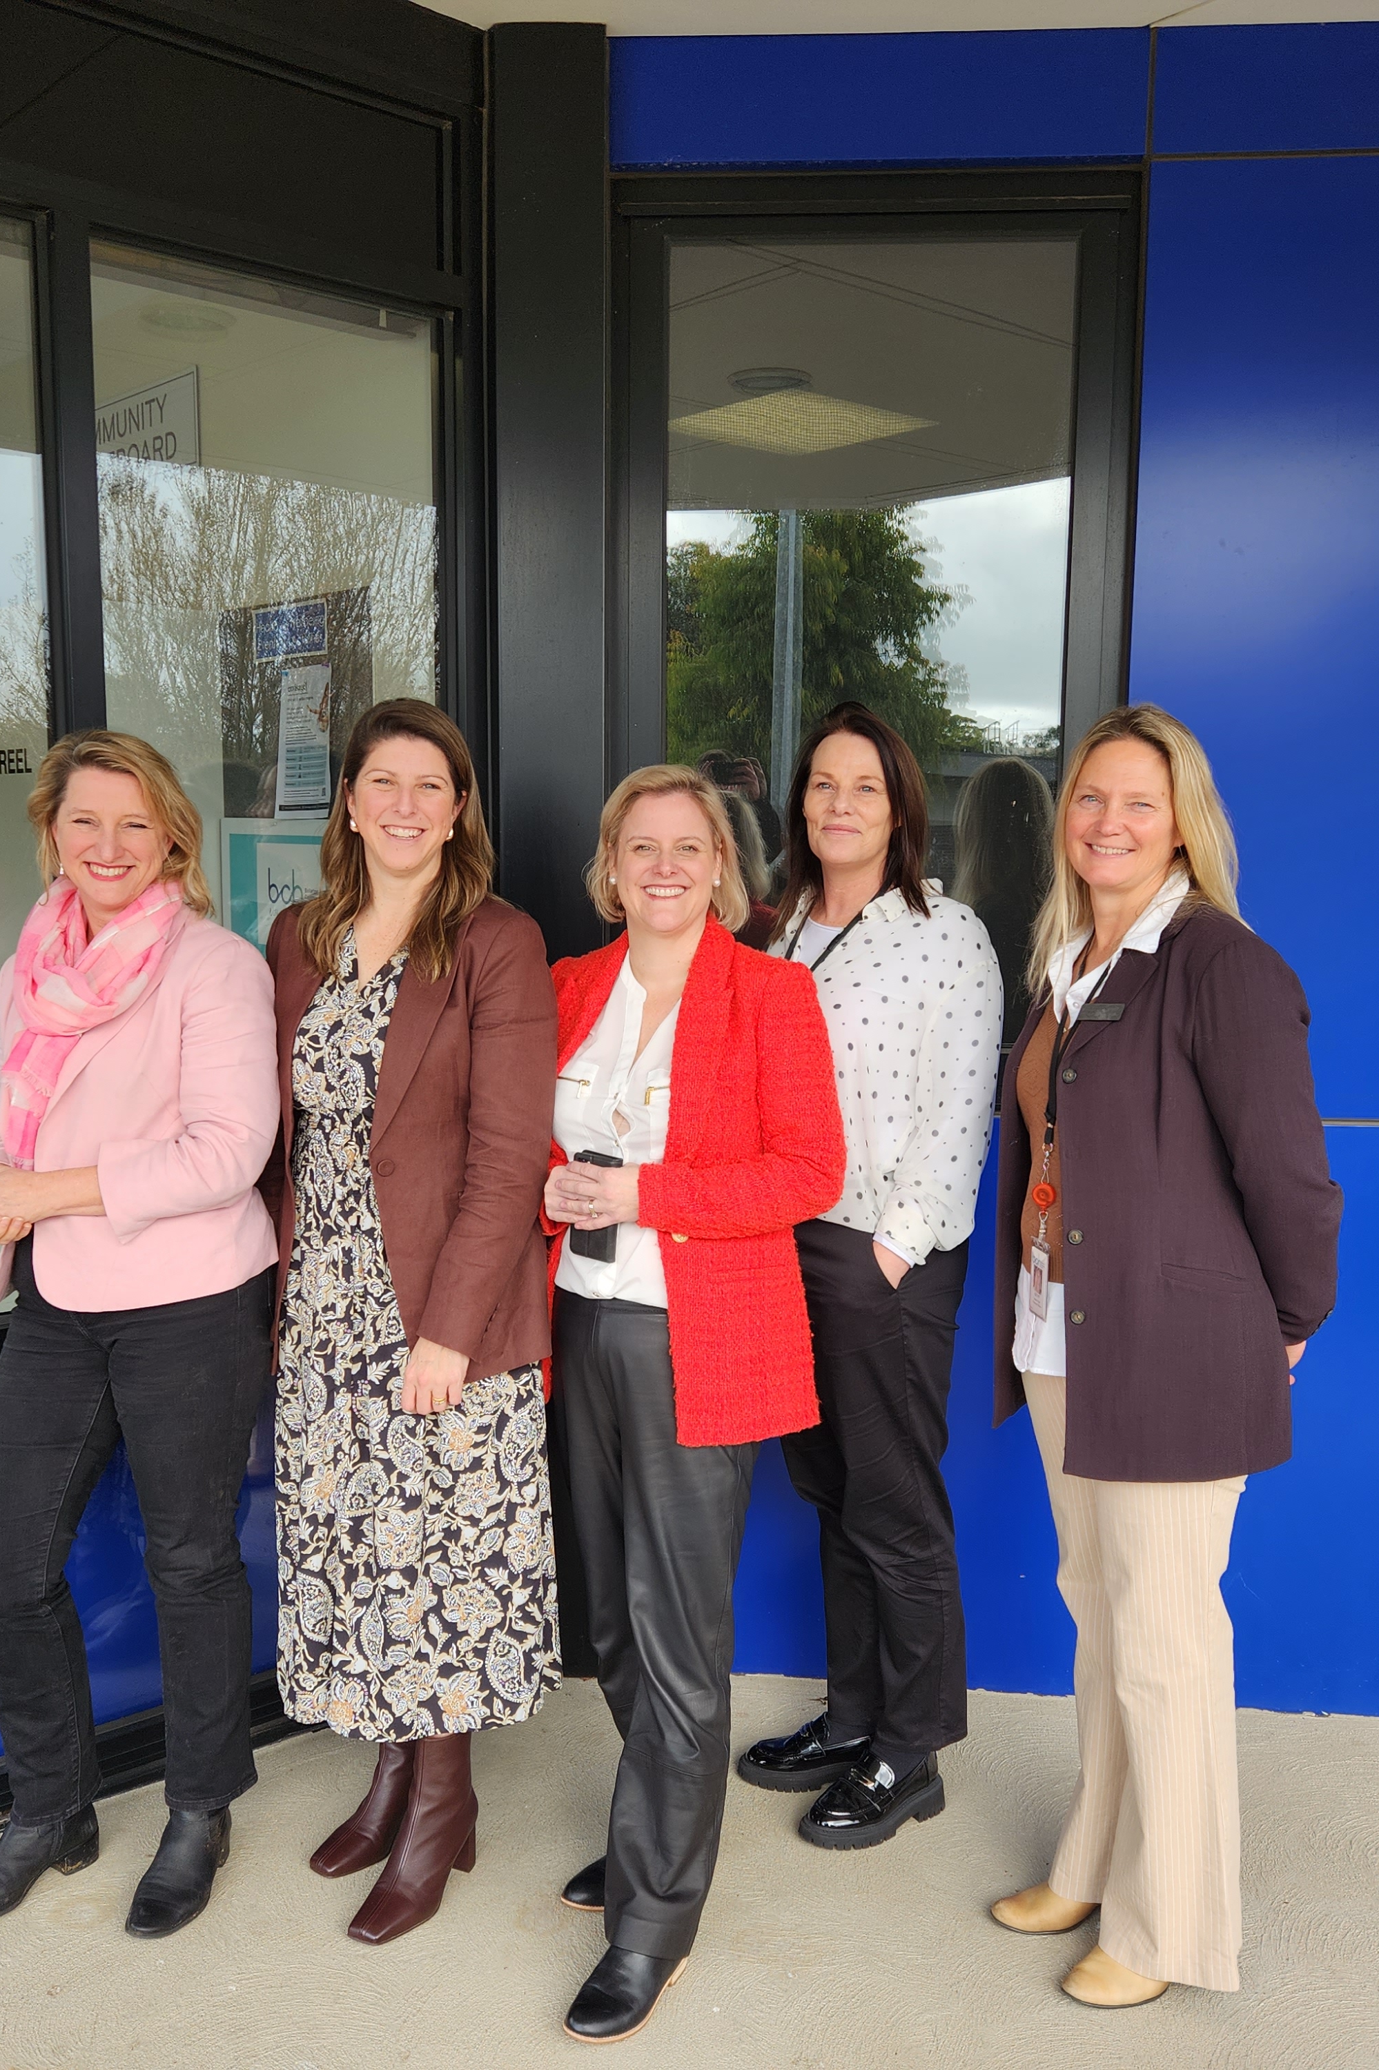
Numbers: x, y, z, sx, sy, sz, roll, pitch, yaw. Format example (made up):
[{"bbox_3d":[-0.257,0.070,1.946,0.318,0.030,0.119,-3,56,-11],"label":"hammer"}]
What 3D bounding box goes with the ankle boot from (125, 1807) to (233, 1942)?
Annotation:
[{"bbox_3d":[-0.712,1.142,2.603,0.100,0.165,0.250,3,7,22],"label":"ankle boot"}]

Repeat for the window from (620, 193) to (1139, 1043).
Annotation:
[{"bbox_3d":[0.307,-0.644,3.042,0.852,1.447,0.080,1,7,5],"label":"window"}]

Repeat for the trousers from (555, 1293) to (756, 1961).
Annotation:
[{"bbox_3d":[-0.044,0.769,2.473,0.340,0.910,0.340,4,7,26],"label":"trousers"}]

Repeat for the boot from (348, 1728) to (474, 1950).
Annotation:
[{"bbox_3d":[-0.384,1.104,2.588,0.092,0.230,0.250,4,7,24],"label":"boot"}]

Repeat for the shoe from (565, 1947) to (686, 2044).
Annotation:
[{"bbox_3d":[-0.076,1.193,2.411,0.098,0.100,0.260,3,7,23],"label":"shoe"}]

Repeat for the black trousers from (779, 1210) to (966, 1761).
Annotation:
[{"bbox_3d":[0.287,0.673,2.835,0.300,0.920,0.360,-5,8,-39],"label":"black trousers"}]

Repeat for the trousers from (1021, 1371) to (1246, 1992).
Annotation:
[{"bbox_3d":[0.587,0.761,2.472,0.280,0.930,0.340,-3,8,-30],"label":"trousers"}]

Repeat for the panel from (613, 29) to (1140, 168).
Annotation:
[{"bbox_3d":[0.297,-1.486,2.927,0.855,0.207,0.030,1,7,5],"label":"panel"}]

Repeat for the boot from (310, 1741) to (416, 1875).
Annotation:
[{"bbox_3d":[-0.462,1.094,2.753,0.100,0.230,0.250,6,9,42],"label":"boot"}]

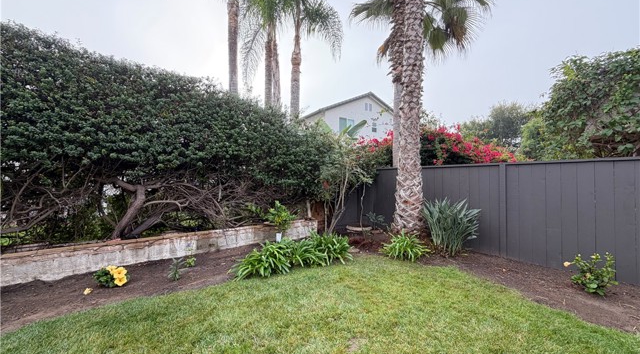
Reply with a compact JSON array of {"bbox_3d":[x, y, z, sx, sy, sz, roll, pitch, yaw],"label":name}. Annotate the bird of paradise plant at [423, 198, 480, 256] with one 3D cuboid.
[{"bbox_3d":[2.560,0.950,5.050,0.920,1.070,1.020,0,0,-39],"label":"bird of paradise plant"}]

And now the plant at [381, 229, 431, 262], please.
[{"bbox_3d":[1.610,1.250,4.880,0.880,0.500,0.820,0,0,0],"label":"plant"}]

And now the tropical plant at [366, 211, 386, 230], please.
[{"bbox_3d":[1.420,1.120,6.600,0.540,0.480,0.500,0,0,0],"label":"tropical plant"}]

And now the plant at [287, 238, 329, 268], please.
[{"bbox_3d":[-0.220,1.270,4.550,0.720,0.460,0.700,0,0,0],"label":"plant"}]

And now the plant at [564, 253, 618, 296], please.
[{"bbox_3d":[3.560,1.260,3.400,0.500,0.520,0.550,0,0,-39],"label":"plant"}]

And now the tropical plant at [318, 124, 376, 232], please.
[{"bbox_3d":[0.655,0.040,6.400,1.350,2.800,1.200,0,0,0],"label":"tropical plant"}]

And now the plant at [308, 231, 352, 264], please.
[{"bbox_3d":[0.190,1.250,4.720,0.780,0.500,0.740,0,0,0],"label":"plant"}]

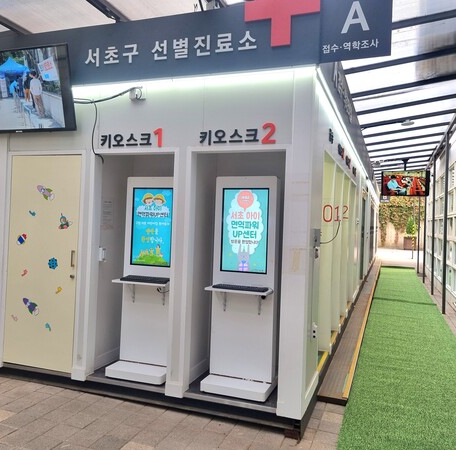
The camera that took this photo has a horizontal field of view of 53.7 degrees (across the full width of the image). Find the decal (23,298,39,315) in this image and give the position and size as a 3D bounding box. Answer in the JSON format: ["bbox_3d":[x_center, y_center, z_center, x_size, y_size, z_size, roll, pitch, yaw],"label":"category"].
[{"bbox_3d":[-1.826,0.758,4.177,0.189,0.161,0.010,2,0,20],"label":"decal"}]

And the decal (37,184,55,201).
[{"bbox_3d":[-1.668,-0.293,4.130,0.208,0.148,0.010,2,0,20],"label":"decal"}]

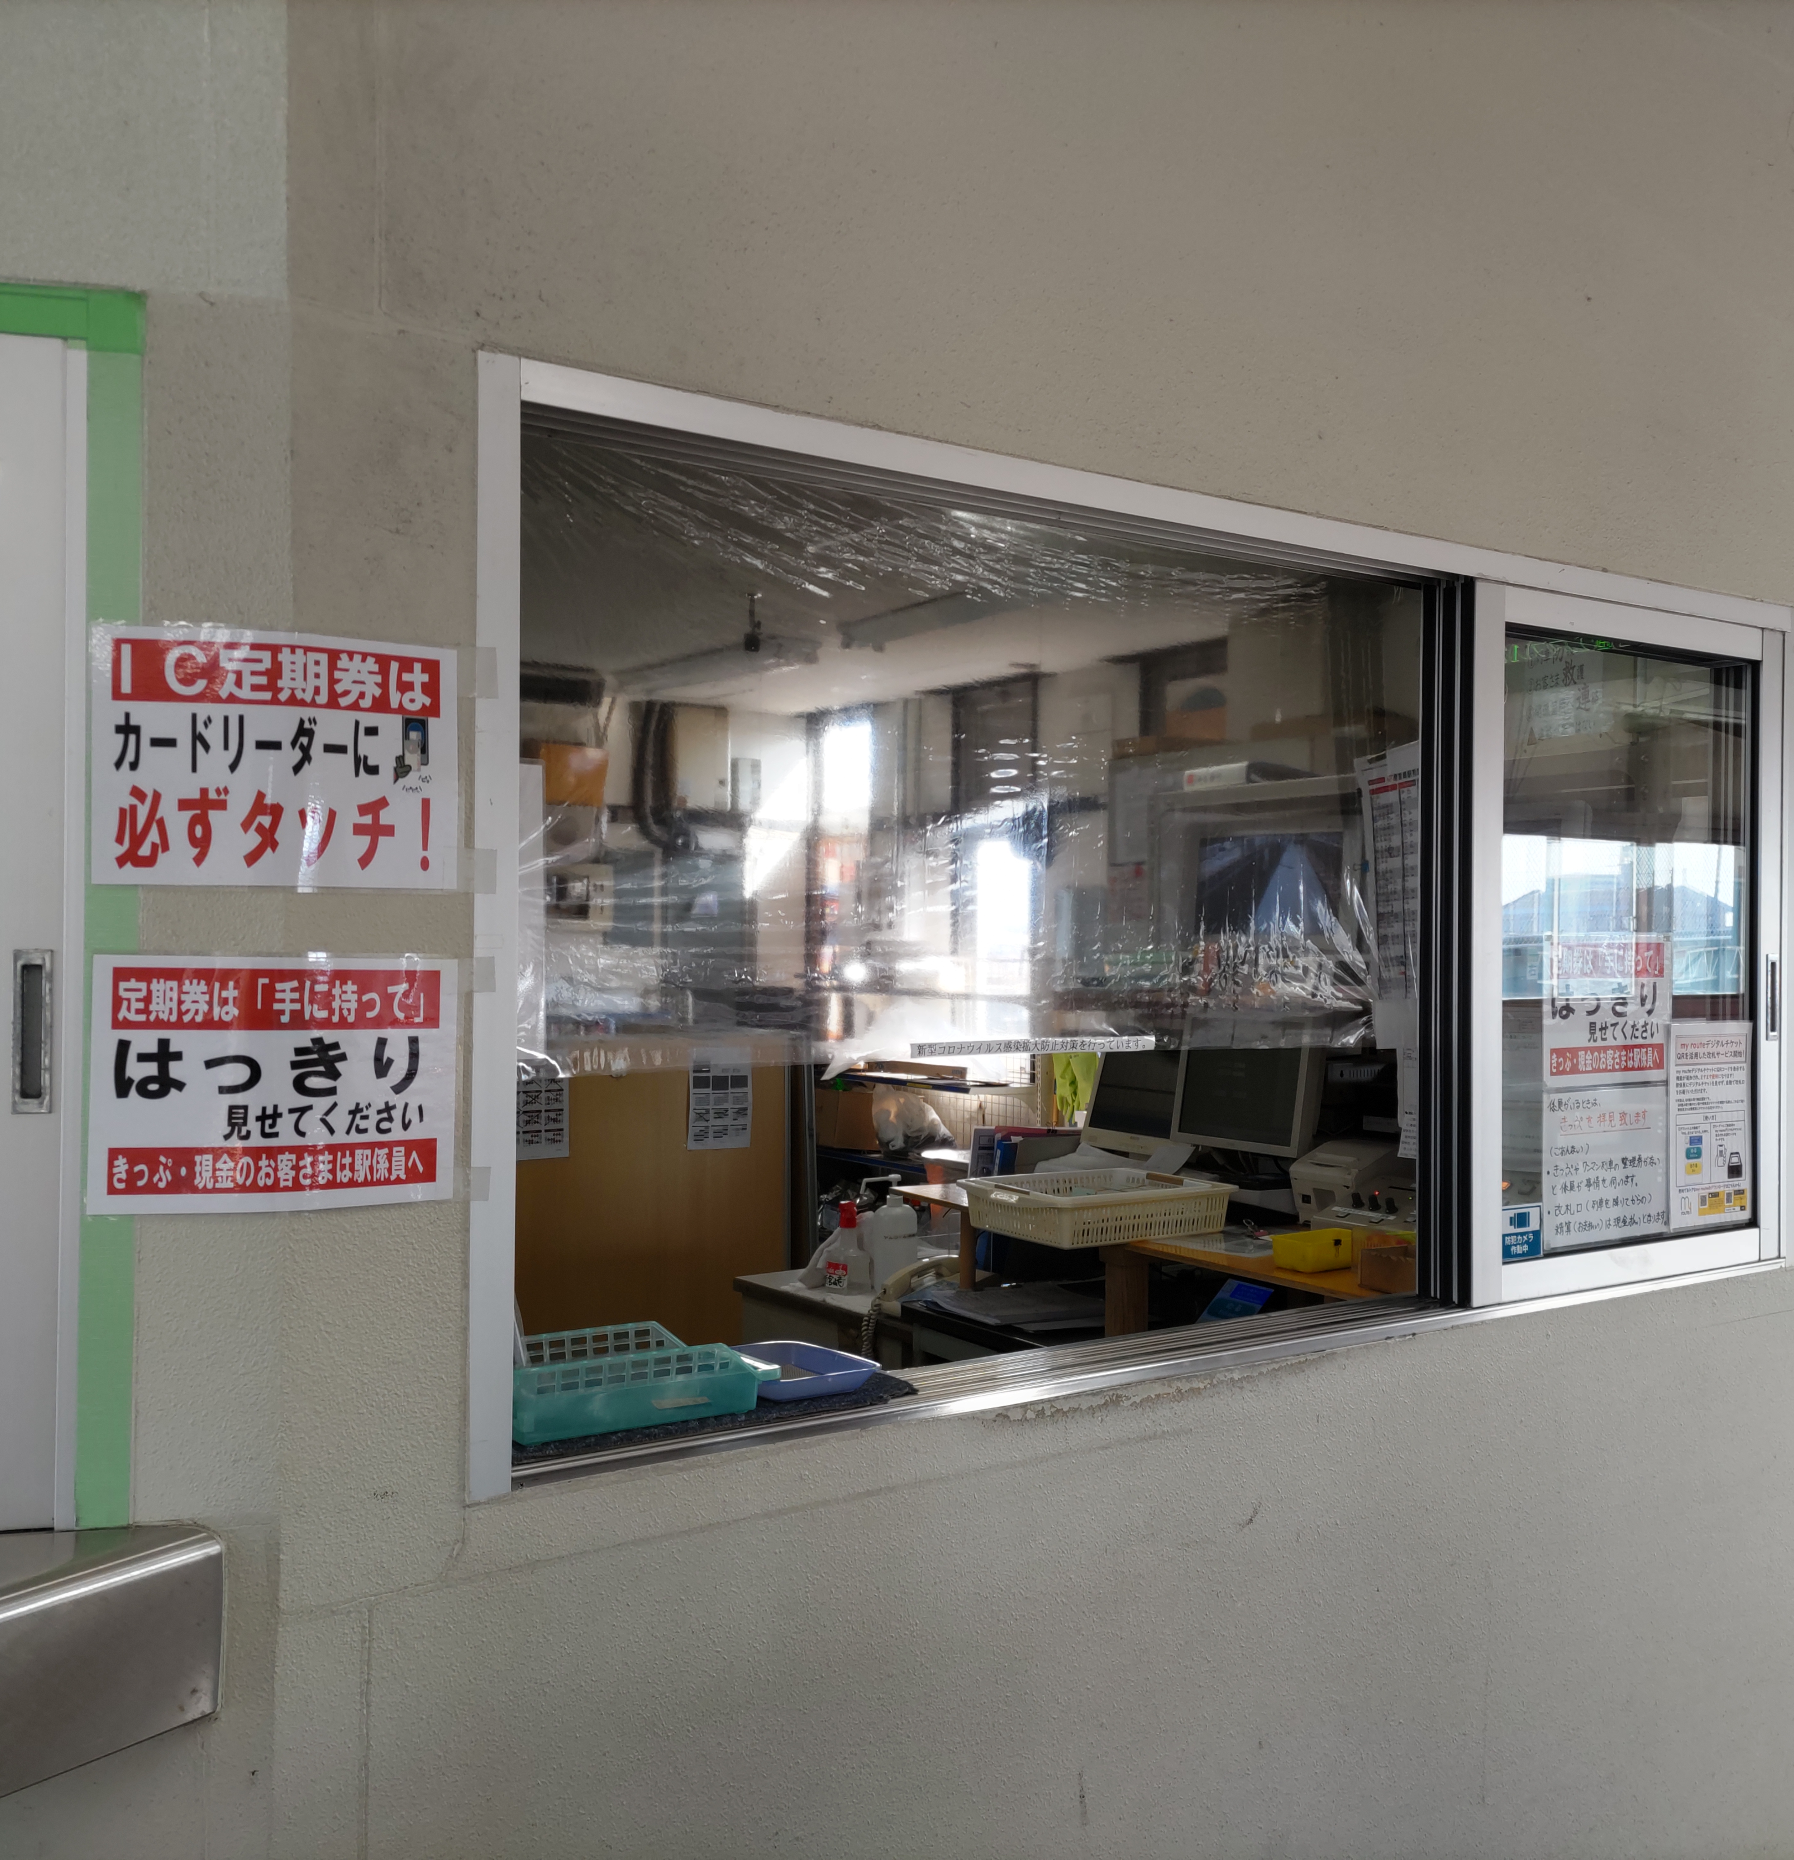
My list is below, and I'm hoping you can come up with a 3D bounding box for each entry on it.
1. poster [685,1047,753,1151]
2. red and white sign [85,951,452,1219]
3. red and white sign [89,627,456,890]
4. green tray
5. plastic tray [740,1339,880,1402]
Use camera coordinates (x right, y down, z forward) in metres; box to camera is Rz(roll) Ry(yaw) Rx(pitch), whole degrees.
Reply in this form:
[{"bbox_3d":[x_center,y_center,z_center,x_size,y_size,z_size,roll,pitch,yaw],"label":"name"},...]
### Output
[{"bbox_3d":[-0.514,0.493,5.450,0.210,0.297,0.012,1,0,-33],"label":"poster"},{"bbox_3d":[-0.518,0.130,1.570,0.298,0.212,0.028,0,0,-23],"label":"red and white sign"},{"bbox_3d":[-0.517,-0.142,1.570,0.297,0.212,0.028,0,0,-23],"label":"red and white sign"},{"bbox_3d":[-0.276,0.450,1.881,0.287,0.071,0.137,1,0,-32],"label":"green tray"},{"bbox_3d":[-0.125,0.474,1.995,0.150,0.029,0.166,1,0,-36],"label":"plastic tray"}]

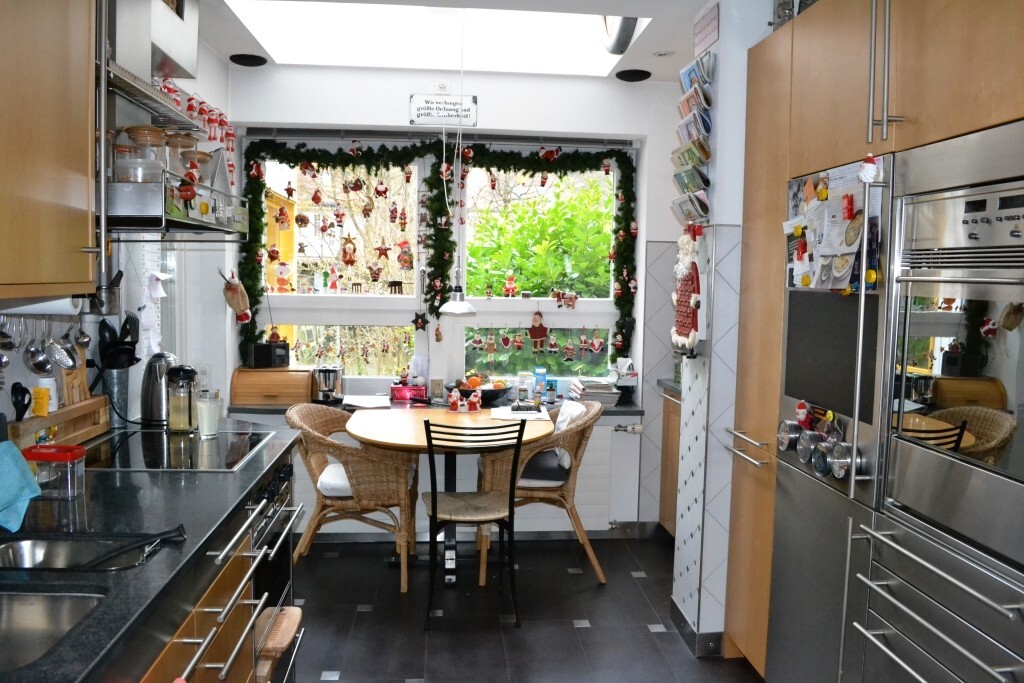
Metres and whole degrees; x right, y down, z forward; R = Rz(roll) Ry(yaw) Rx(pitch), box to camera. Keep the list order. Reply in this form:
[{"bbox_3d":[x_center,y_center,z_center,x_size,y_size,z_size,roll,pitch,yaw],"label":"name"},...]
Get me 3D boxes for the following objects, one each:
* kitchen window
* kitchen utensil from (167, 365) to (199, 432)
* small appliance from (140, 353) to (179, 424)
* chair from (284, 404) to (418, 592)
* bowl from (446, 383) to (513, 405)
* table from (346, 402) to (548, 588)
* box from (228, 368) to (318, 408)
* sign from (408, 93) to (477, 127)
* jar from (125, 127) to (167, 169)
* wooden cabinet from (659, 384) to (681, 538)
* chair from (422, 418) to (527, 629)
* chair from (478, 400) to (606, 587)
[{"bbox_3d":[-0.400,-0.505,4.385,2.220,1.240,0.140,1,5,-5],"label":"kitchen window"},{"bbox_3d":[-1.216,0.208,2.841,0.120,0.247,0.120,-1,5,-23],"label":"kitchen utensil"},{"bbox_3d":[-1.363,0.177,2.974,0.148,0.285,0.180,-1,5,-25],"label":"small appliance"},{"bbox_3d":[-0.788,0.731,3.778,0.620,0.835,0.580,1,5,-4],"label":"chair"},{"bbox_3d":[-0.194,0.306,4.373,0.380,0.115,0.380,1,5,-5],"label":"bowl"},{"bbox_3d":[-0.306,0.786,3.831,1.010,0.746,0.980,1,5,-5],"label":"table"},{"bbox_3d":[-1.327,0.246,4.312,0.443,0.197,0.250,1,5,-5],"label":"box"},{"bbox_3d":[-0.362,-1.229,4.086,0.355,0.169,0.012,1,5,-5],"label":"sign"},{"bbox_3d":[-1.115,-0.560,2.340,0.132,0.190,0.132,1,5,-5],"label":"jar"},{"bbox_3d":[1.135,0.687,4.000,0.520,0.784,0.800,1,5,-5],"label":"wooden cabinet"},{"bbox_3d":[-0.172,0.749,3.442,0.430,0.890,0.500,1,5,-5],"label":"chair"},{"bbox_3d":[0.148,0.738,3.914,0.620,0.835,0.580,1,5,-4],"label":"chair"}]

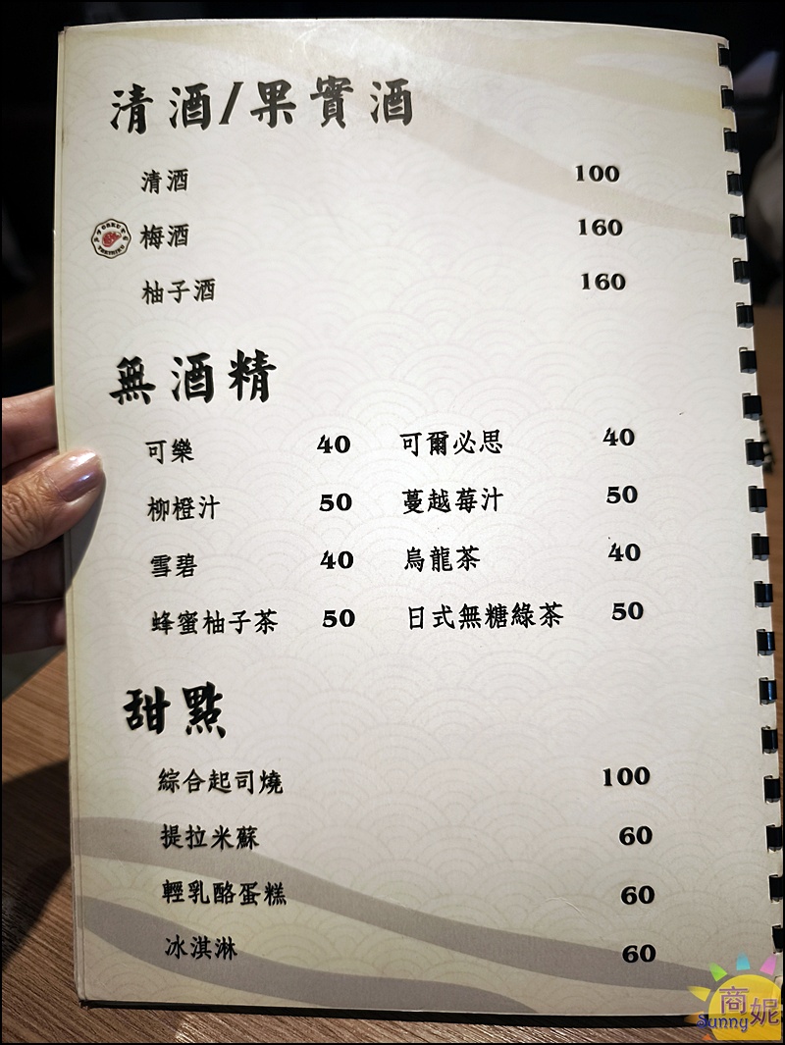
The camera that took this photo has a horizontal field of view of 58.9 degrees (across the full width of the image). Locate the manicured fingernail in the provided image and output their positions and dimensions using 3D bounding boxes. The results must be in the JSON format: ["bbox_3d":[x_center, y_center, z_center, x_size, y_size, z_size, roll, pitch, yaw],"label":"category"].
[{"bbox_3d":[-0.092,-0.013,0.201,0.015,0.004,0.013,-31,82,-12],"label":"manicured fingernail"}]

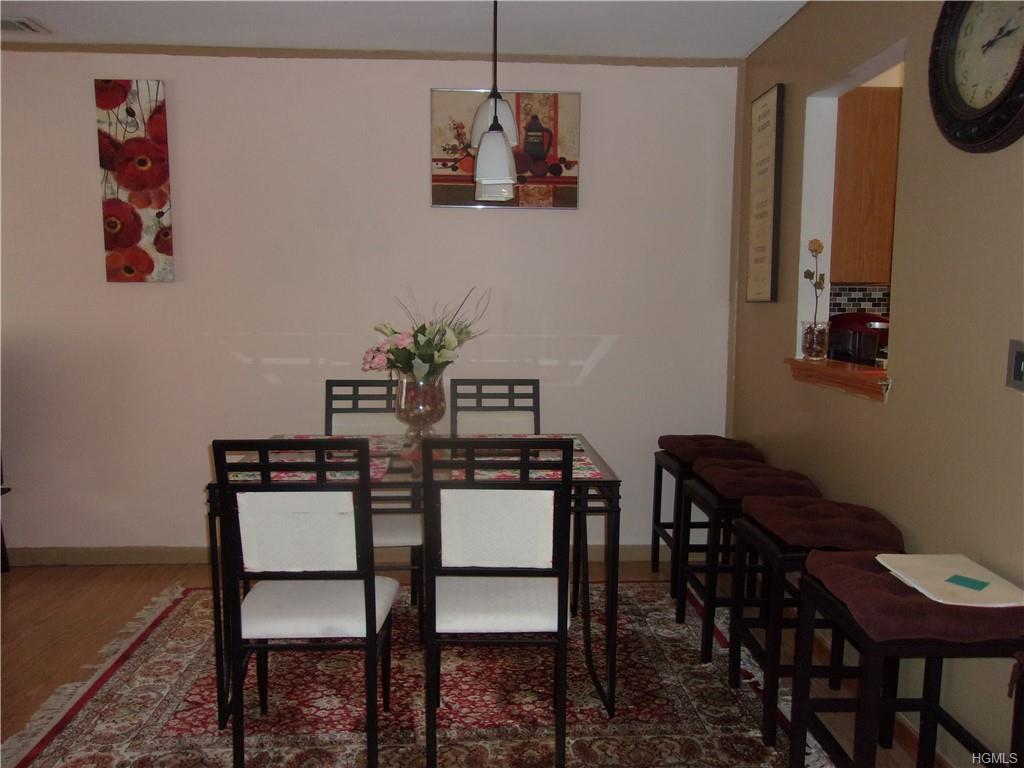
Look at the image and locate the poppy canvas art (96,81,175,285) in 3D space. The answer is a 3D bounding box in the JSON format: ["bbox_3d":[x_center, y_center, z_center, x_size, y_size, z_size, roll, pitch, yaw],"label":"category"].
[{"bbox_3d":[-1.731,-0.924,3.663,0.305,0.911,0.030,0,6,-3],"label":"poppy canvas art"}]

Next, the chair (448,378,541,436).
[{"bbox_3d":[-0.057,0.483,3.243,0.431,0.961,0.535,0,6,-3],"label":"chair"}]

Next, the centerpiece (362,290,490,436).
[{"bbox_3d":[-0.312,-0.051,2.895,0.455,0.580,0.380,0,6,-3],"label":"centerpiece"}]

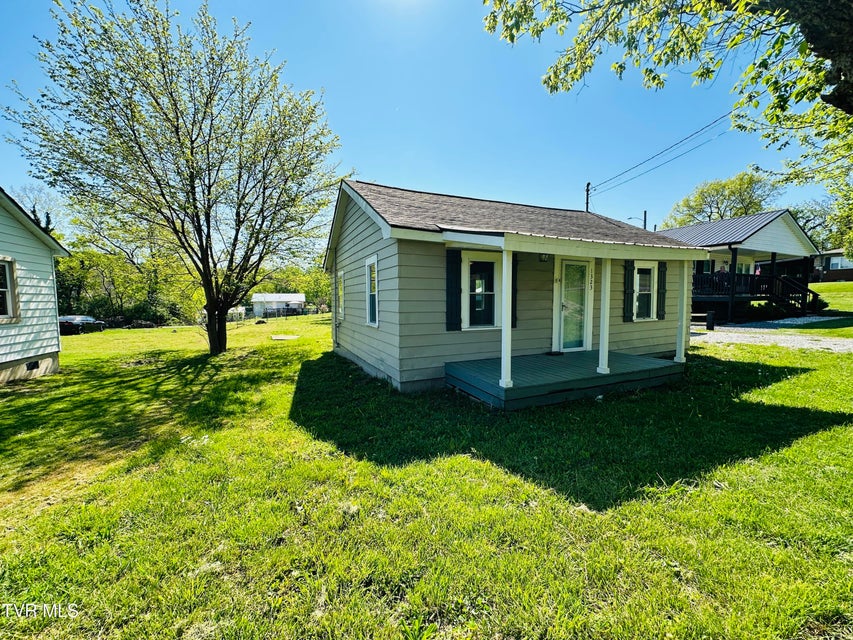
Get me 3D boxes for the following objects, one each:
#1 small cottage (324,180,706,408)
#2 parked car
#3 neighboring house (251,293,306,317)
[{"bbox_3d":[2.371,-1.289,10.018,9.047,4.794,9.180,-2,4,-25],"label":"small cottage"},{"bbox_3d":[-26.941,0.332,26.656,1.840,1.460,4.750,-2,4,-20],"label":"parked car"},{"bbox_3d":[-23.459,-2.319,54.950,7.700,3.750,6.000,-2,4,-22],"label":"neighboring house"}]

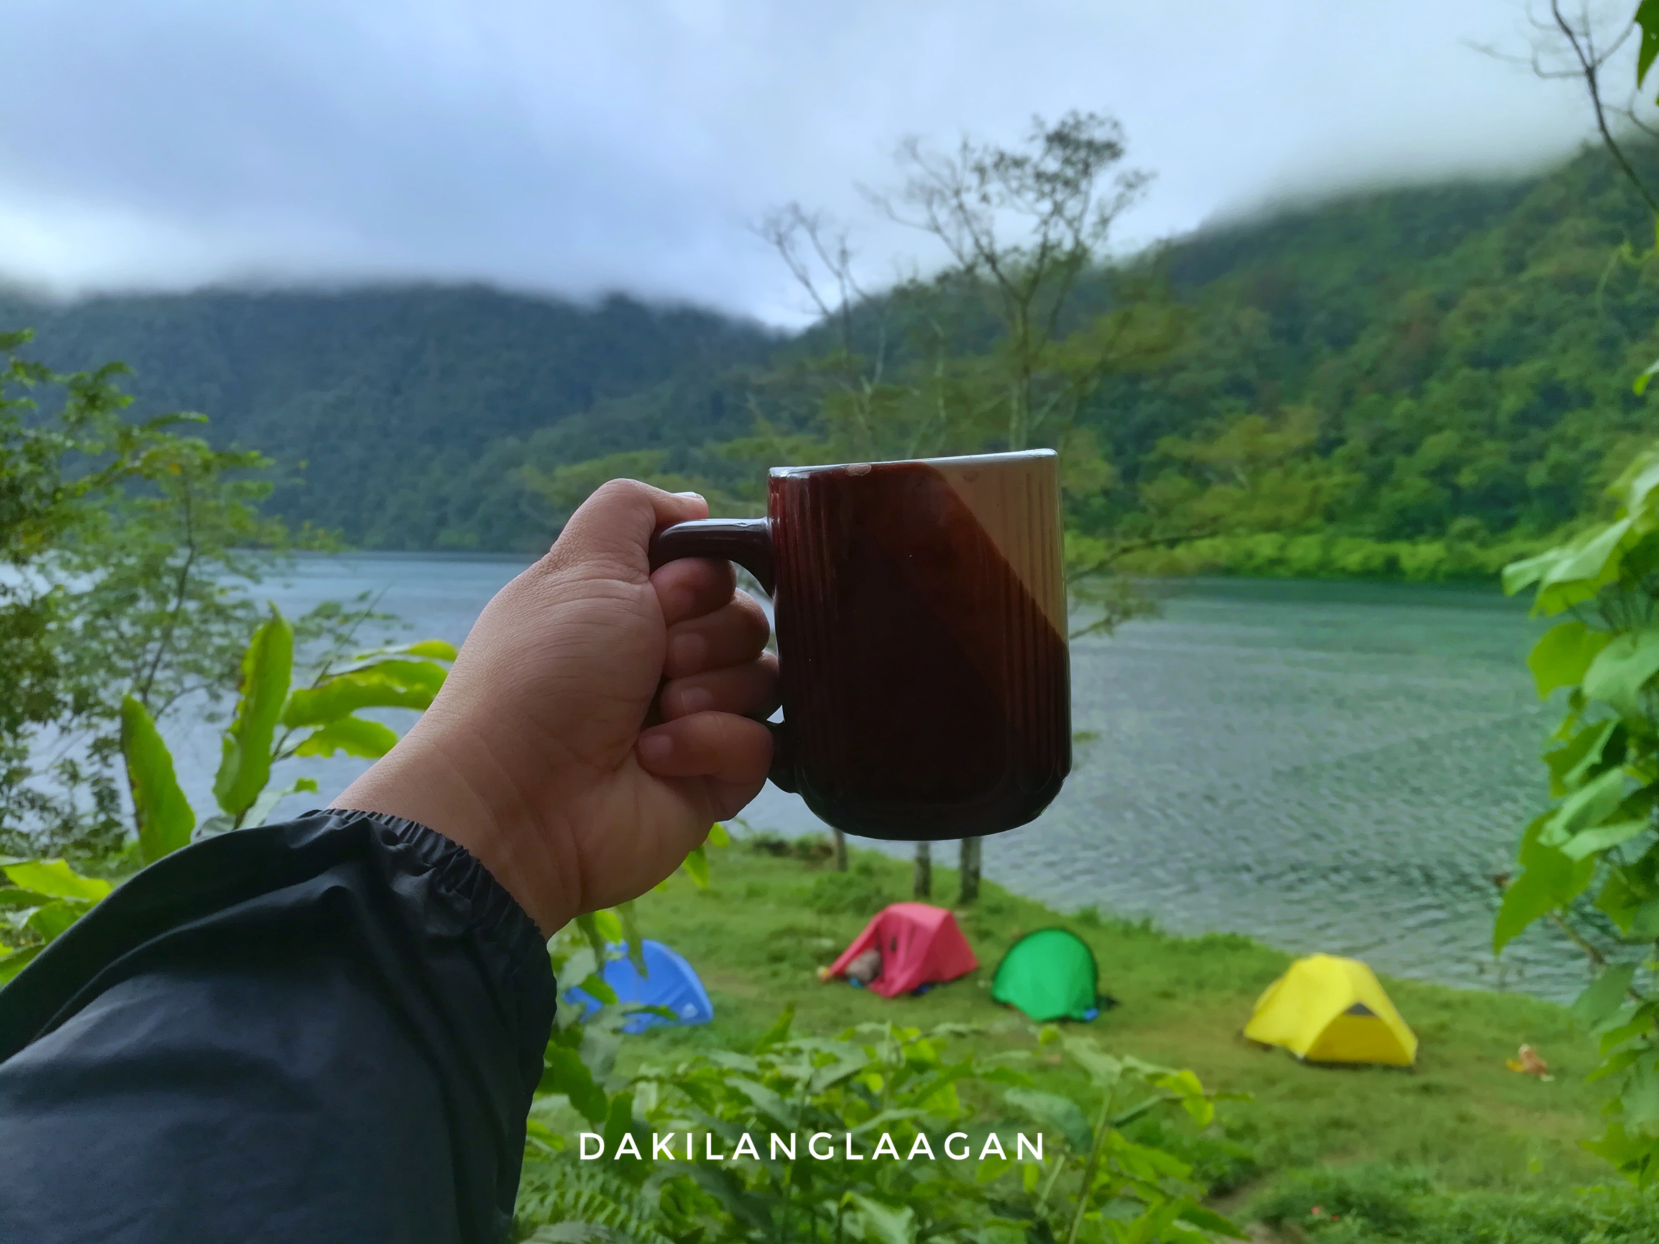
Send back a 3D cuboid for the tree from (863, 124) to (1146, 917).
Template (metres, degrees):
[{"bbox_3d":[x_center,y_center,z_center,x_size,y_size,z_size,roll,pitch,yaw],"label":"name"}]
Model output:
[{"bbox_3d":[3.400,-2.000,23.600,5.300,15.000,5.100,1,4,0],"label":"tree"}]

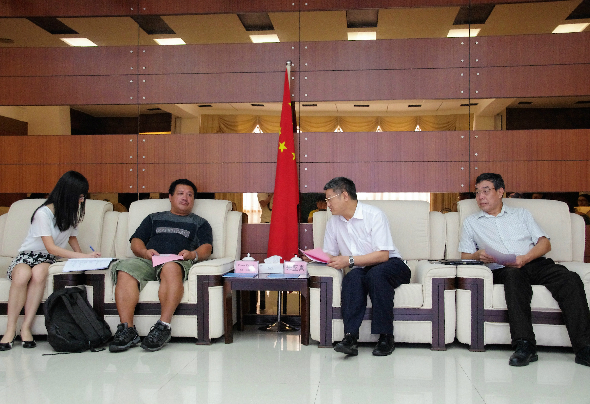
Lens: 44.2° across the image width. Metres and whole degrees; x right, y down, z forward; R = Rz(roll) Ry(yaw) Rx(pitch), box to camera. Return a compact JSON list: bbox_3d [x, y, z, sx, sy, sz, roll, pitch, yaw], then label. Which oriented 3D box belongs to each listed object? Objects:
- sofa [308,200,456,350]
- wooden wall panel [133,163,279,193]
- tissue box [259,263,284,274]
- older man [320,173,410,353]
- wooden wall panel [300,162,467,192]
[{"bbox_3d":[0.617,0.481,5.205,0.957,0.993,0.865,0,-1,6],"label":"sofa"},{"bbox_3d":[-0.603,-0.186,5.698,1.289,0.234,0.030,0,0,7],"label":"wooden wall panel"},{"bbox_3d":[-0.166,0.493,5.413,0.181,0.074,0.112,0,-1,6],"label":"tissue box"},{"bbox_3d":[0.483,0.400,4.882,0.539,1.146,0.692,0,-1,24],"label":"older man"},{"bbox_3d":[0.675,-0.186,5.545,1.285,0.233,0.030,0,0,7],"label":"wooden wall panel"}]

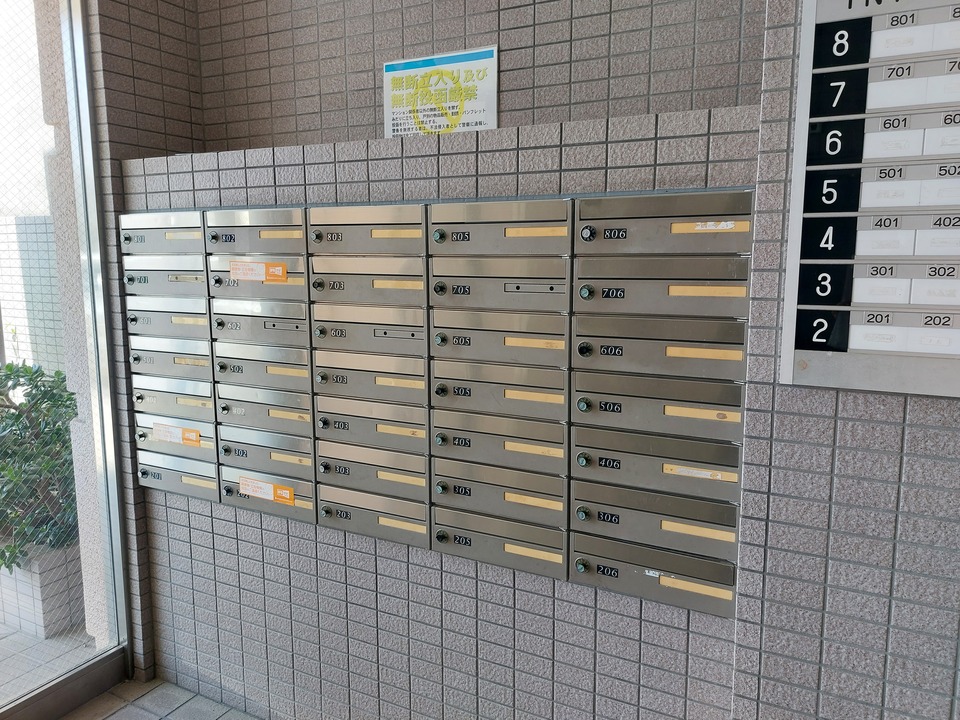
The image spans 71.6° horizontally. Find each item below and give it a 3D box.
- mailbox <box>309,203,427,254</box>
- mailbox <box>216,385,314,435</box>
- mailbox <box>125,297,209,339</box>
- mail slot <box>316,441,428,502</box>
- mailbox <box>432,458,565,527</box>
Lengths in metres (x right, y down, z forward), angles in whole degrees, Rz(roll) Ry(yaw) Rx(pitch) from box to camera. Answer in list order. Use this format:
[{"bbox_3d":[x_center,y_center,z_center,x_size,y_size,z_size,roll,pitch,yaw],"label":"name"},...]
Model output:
[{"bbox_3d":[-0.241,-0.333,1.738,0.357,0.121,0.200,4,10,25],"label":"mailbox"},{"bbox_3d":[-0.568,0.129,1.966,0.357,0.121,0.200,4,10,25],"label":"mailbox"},{"bbox_3d":[-0.891,-0.140,2.083,0.357,0.121,0.200,4,10,25],"label":"mailbox"},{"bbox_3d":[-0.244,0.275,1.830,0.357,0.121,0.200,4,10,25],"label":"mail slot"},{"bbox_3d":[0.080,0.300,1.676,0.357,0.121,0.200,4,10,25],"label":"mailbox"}]

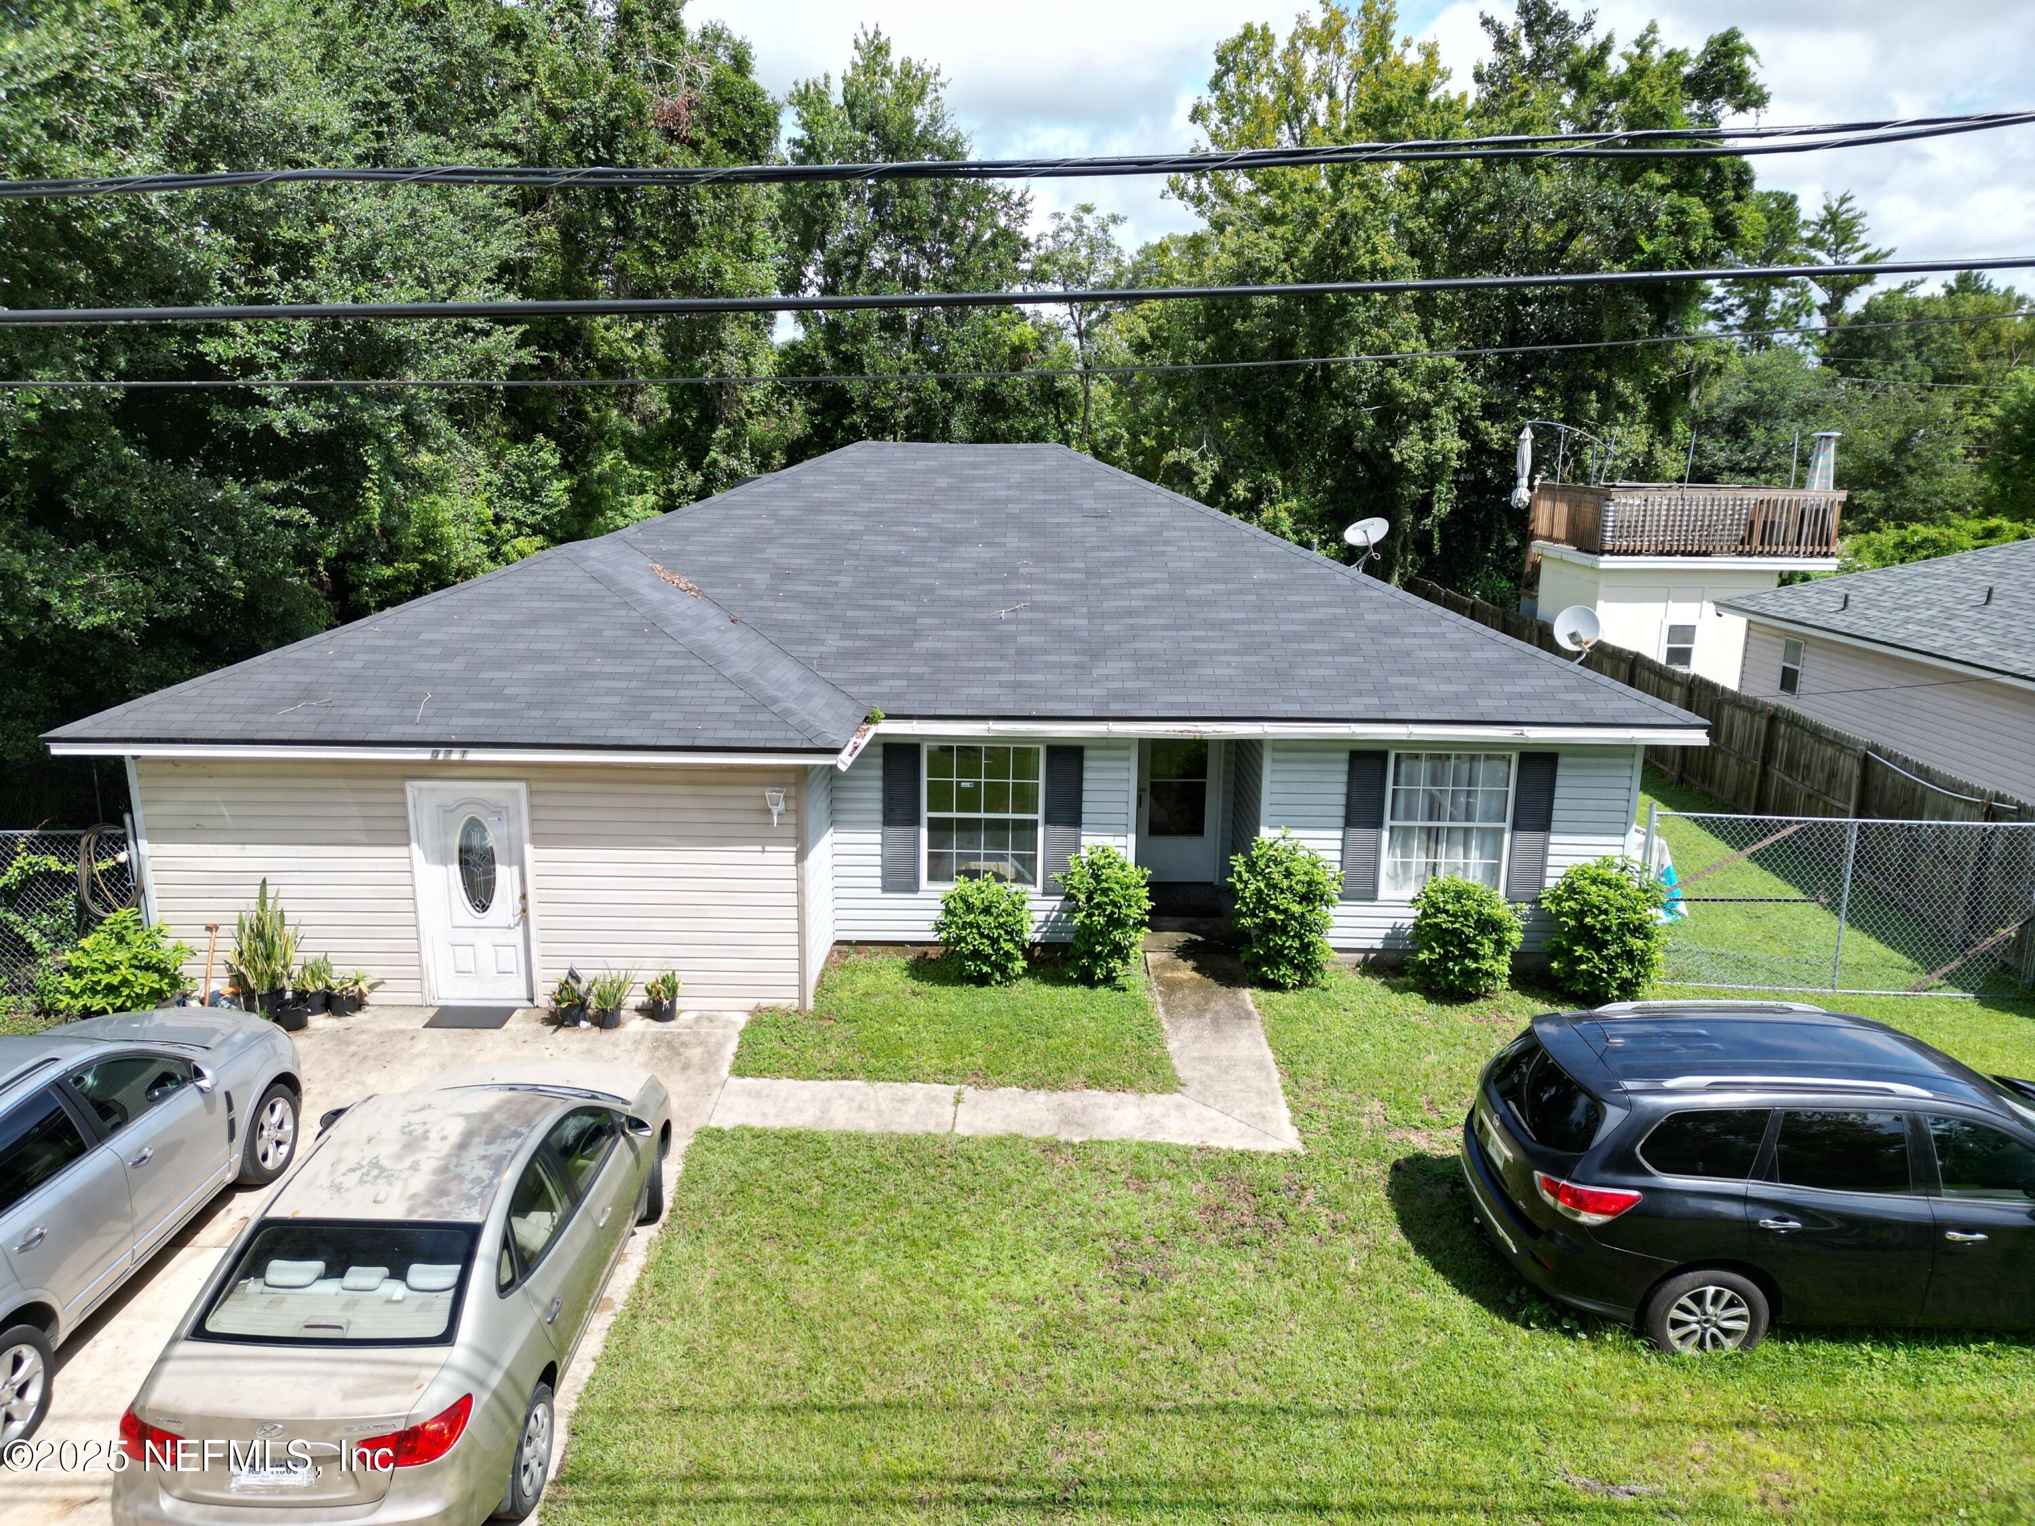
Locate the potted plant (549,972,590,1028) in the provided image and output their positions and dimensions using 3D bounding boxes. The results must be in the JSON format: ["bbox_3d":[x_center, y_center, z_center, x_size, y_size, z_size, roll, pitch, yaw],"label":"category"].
[{"bbox_3d":[-4.009,2.085,12.599,0.370,0.490,0.350,1,12,0],"label":"potted plant"}]

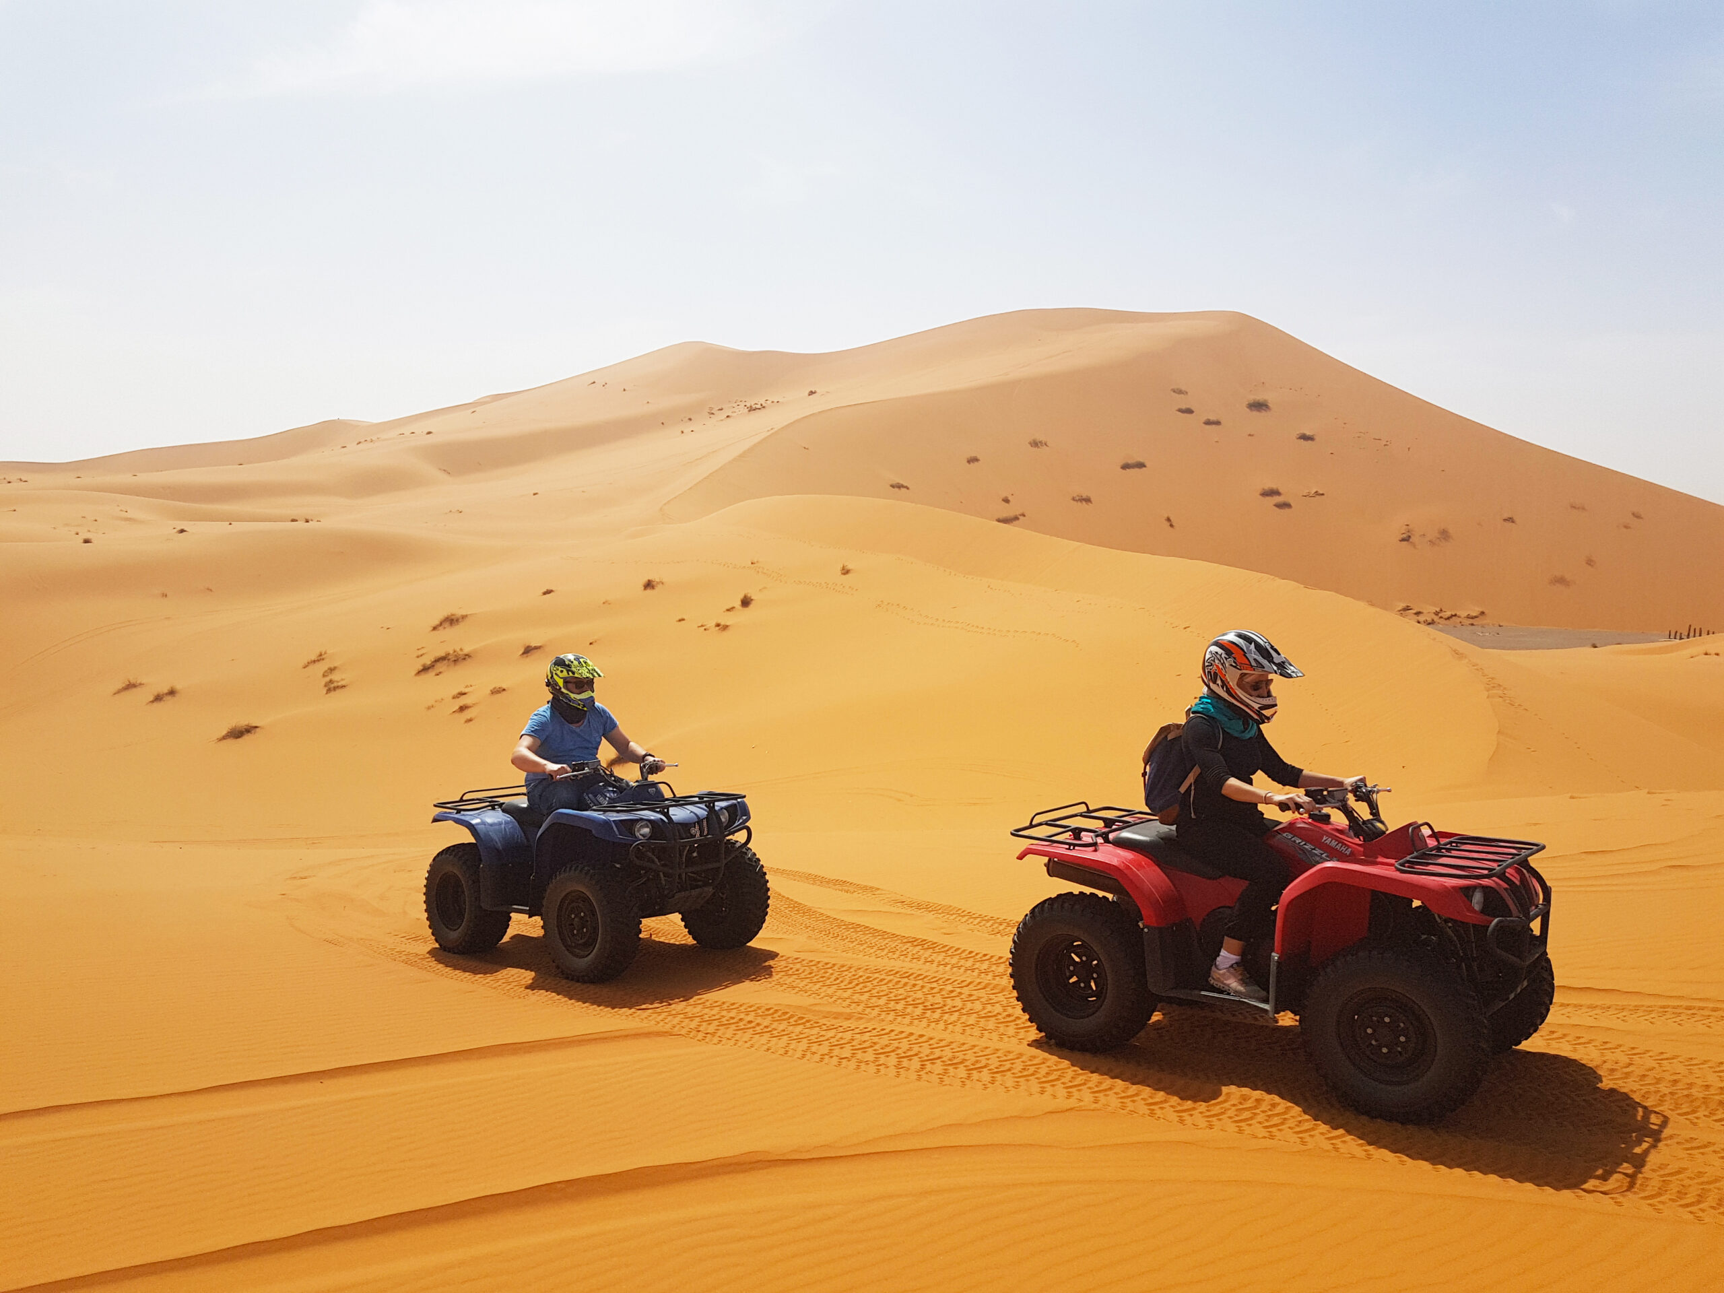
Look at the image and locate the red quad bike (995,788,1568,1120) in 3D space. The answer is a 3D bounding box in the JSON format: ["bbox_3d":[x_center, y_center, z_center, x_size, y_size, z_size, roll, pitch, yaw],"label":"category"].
[{"bbox_3d":[1.662,1.095,5.243,1.975,1.075,1.090,0,2,39],"label":"red quad bike"}]

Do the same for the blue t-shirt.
[{"bbox_3d":[-1.710,0.559,7.523,0.360,0.490,0.500,3,3,42],"label":"blue t-shirt"}]

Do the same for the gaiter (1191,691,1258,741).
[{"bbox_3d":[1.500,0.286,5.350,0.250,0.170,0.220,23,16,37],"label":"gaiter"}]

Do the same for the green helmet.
[{"bbox_3d":[-1.659,0.209,7.468,0.360,0.310,0.255,3,3,42],"label":"green helmet"}]

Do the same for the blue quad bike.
[{"bbox_3d":[-1.556,1.200,7.398,1.975,1.075,1.090,-4,-1,42],"label":"blue quad bike"}]

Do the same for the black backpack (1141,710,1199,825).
[{"bbox_3d":[1.327,0.512,5.499,0.200,0.440,0.280,13,10,38],"label":"black backpack"}]

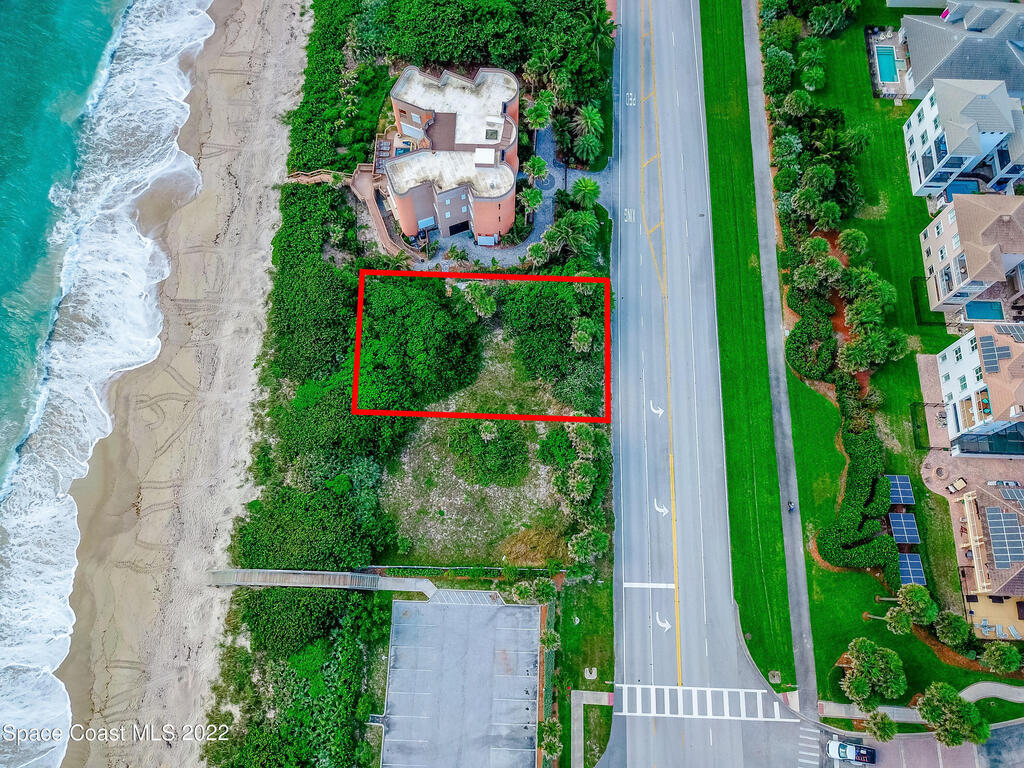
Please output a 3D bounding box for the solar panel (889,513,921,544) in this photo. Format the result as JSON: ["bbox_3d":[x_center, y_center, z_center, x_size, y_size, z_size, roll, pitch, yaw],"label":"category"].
[{"bbox_3d":[53.000,19.490,103.670,3.310,0.300,4.030,-1,65,0],"label":"solar panel"}]

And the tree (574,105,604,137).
[{"bbox_3d":[12.426,-42.272,126.120,5.000,5.500,5.000,0,73,0],"label":"tree"}]

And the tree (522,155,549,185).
[{"bbox_3d":[3.485,-31.386,118.682,3.800,8.600,3.800,1,72,1],"label":"tree"}]

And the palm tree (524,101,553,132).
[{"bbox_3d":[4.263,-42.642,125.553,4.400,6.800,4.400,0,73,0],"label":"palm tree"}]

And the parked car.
[{"bbox_3d":[42.555,46.362,96.476,5.800,1.920,2.080,7,72,3],"label":"parked car"}]

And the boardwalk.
[{"bbox_3d":[-26.500,27.571,106.597,32.000,2.600,2.600,2,73,1],"label":"boardwalk"}]

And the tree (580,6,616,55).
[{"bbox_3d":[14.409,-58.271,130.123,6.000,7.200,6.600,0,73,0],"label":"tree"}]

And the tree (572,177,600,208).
[{"bbox_3d":[11.348,-29.174,119.585,4.300,5.400,4.300,1,72,1],"label":"tree"}]

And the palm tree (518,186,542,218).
[{"bbox_3d":[2.721,-25.952,116.699,3.700,9.000,3.700,1,72,1],"label":"palm tree"}]

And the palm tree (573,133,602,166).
[{"bbox_3d":[12.169,-37.506,124.924,4.700,5.000,4.700,0,73,0],"label":"palm tree"}]

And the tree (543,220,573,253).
[{"bbox_3d":[6.059,-20.263,115.128,3.800,8.400,3.800,1,72,1],"label":"tree"}]

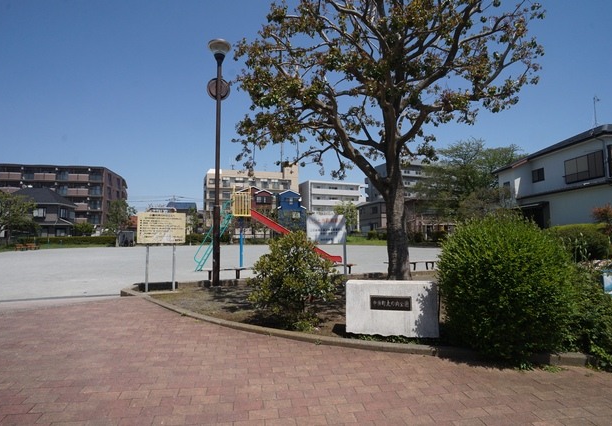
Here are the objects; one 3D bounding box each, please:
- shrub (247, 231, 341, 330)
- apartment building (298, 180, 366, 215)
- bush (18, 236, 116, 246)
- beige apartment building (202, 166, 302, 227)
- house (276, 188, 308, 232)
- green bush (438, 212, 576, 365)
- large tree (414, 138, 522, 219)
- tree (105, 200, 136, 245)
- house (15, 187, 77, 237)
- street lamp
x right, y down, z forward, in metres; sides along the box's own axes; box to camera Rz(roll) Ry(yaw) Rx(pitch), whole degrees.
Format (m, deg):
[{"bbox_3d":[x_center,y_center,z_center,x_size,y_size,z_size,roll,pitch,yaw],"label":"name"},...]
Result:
[{"bbox_3d":[-0.150,0.738,5.066,1.120,1.080,1.100,0,-3,0],"label":"shrub"},{"bbox_3d":[7.000,-0.002,118.704,16.800,15.900,11.000,1,-4,-20],"label":"apartment building"},{"bbox_3d":[-30.000,3.551,52.883,12.500,1.100,1.000,1,-3,-10],"label":"bush"},{"bbox_3d":[-15.200,-3.700,116.500,25.000,17.300,10.500,1,-4,-20],"label":"beige apartment building"},{"bbox_3d":[-3.000,0.901,78.582,5.100,9.400,8.000,1,-3,-14],"label":"house"},{"bbox_3d":[2.040,0.672,4.368,1.320,1.370,1.300,0,-3,0],"label":"green bush"},{"bbox_3d":[17.200,-2.067,44.197,10.800,11.300,10.300,0,-3,0],"label":"large tree"},{"bbox_3d":[-21.750,1.105,50.021,3.500,5.650,3.500,0,-3,0],"label":"tree"},{"bbox_3d":[-37.600,0.546,60.572,7.900,8.000,7.200,1,-3,-10],"label":"house"},{"bbox_3d":[-1.690,-0.966,8.120,0.420,4.720,0.420,0,-3,0],"label":"street lamp"}]

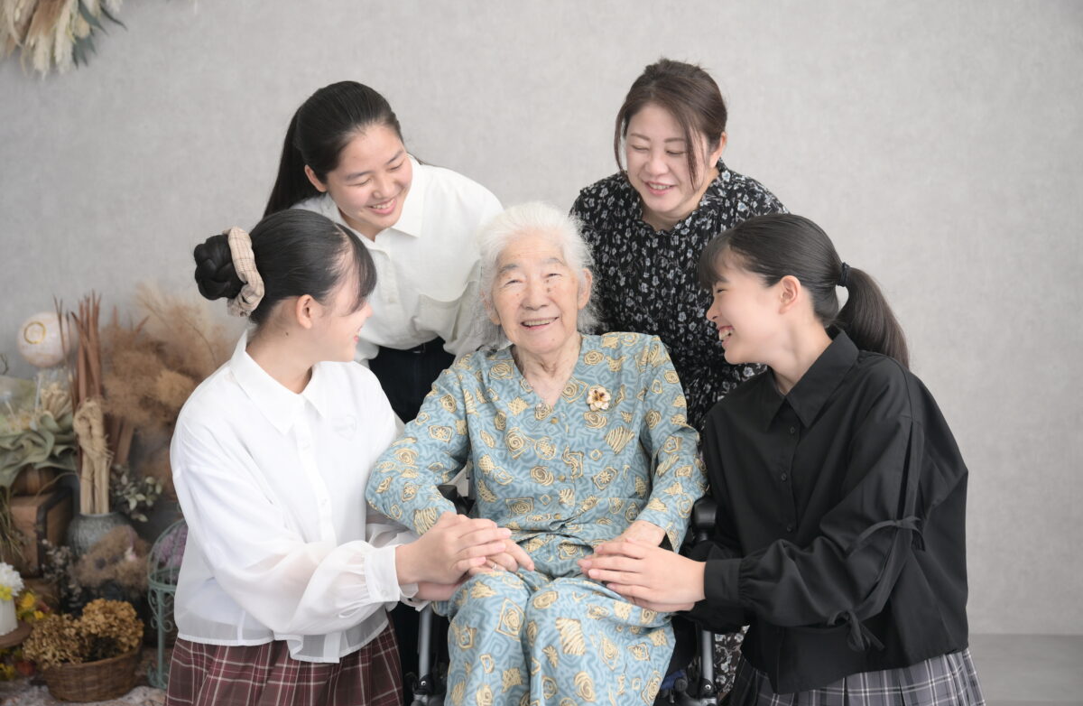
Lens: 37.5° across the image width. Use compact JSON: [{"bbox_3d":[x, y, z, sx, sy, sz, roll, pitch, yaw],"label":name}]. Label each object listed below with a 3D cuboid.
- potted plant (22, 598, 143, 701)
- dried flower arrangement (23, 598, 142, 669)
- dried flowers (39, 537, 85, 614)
[{"bbox_3d":[-1.108,0.716,3.850,0.290,0.250,0.230,0,2,0],"label":"potted plant"},{"bbox_3d":[-1.110,0.677,3.850,0.285,0.170,0.210,0,2,0],"label":"dried flower arrangement"},{"bbox_3d":[-1.192,0.556,3.970,0.115,0.180,0.115,0,2,0],"label":"dried flowers"}]

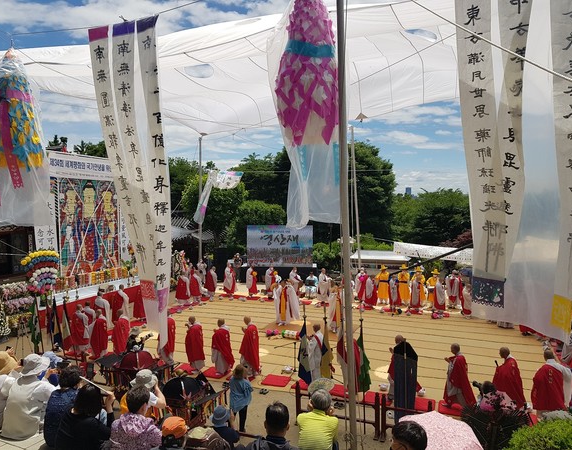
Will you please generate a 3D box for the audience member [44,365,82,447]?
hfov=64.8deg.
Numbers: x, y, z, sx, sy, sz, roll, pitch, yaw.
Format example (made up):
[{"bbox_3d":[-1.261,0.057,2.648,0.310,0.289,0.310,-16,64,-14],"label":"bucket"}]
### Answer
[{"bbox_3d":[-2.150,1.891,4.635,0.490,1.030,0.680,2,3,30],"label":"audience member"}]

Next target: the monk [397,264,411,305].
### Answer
[{"bbox_3d":[5.434,2.771,20.629,0.600,1.840,0.420,1,5,16],"label":"monk"}]

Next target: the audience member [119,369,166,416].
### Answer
[{"bbox_3d":[-1.717,2.413,5.766,0.580,1.250,0.700,3,4,30],"label":"audience member"}]

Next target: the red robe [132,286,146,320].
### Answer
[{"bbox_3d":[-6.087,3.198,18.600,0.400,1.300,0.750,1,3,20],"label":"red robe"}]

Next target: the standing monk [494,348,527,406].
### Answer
[{"bbox_3d":[5.554,3.839,11.200,0.650,1.660,0.620,2,4,40],"label":"standing monk"}]

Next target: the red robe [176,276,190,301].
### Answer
[{"bbox_3d":[-4.890,3.029,21.500,0.600,1.145,0.450,2,4,18],"label":"red robe"}]

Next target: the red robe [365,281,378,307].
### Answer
[{"bbox_3d":[4.188,3.283,22.000,0.500,1.391,0.550,4,5,45],"label":"red robe"}]

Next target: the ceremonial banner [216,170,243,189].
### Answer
[{"bbox_3d":[-2.615,-2.070,20.500,1.250,0.800,0.300,-1,5,-9],"label":"ceremonial banner"}]

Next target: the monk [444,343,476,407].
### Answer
[{"bbox_3d":[4.297,3.662,11.172,0.650,1.660,0.650,1,3,20],"label":"monk"}]

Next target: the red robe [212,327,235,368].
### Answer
[{"bbox_3d":[-1.817,3.561,13.100,0.500,1.250,0.620,2,3,30],"label":"red robe"}]

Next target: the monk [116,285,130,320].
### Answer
[{"bbox_3d":[-6.582,3.210,18.200,0.520,1.630,0.560,2,3,28],"label":"monk"}]

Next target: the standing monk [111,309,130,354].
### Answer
[{"bbox_3d":[-5.214,3.450,14.200,0.540,1.640,0.580,1,3,21],"label":"standing monk"}]

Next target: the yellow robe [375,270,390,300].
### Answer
[{"bbox_3d":[4.480,2.797,20.812,0.680,1.360,0.400,1,5,14],"label":"yellow robe"}]

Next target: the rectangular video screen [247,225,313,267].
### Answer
[{"bbox_3d":[-0.415,1.329,28.800,4.250,2.700,0.120,0,3,3],"label":"rectangular video screen"}]

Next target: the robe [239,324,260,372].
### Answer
[{"bbox_3d":[-1.042,3.507,12.800,0.520,1.363,0.580,3,4,37],"label":"robe"}]

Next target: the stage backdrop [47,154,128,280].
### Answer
[{"bbox_3d":[-10.400,-0.671,24.398,0.250,6.200,6.100,1,3,21],"label":"stage backdrop"}]

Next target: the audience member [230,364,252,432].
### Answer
[{"bbox_3d":[-1.002,3.874,10.160,0.520,1.600,0.420,0,3,-7],"label":"audience member"}]

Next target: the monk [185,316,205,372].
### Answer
[{"bbox_3d":[-2.664,3.461,13.127,0.440,1.660,0.480,2,5,28],"label":"monk"}]

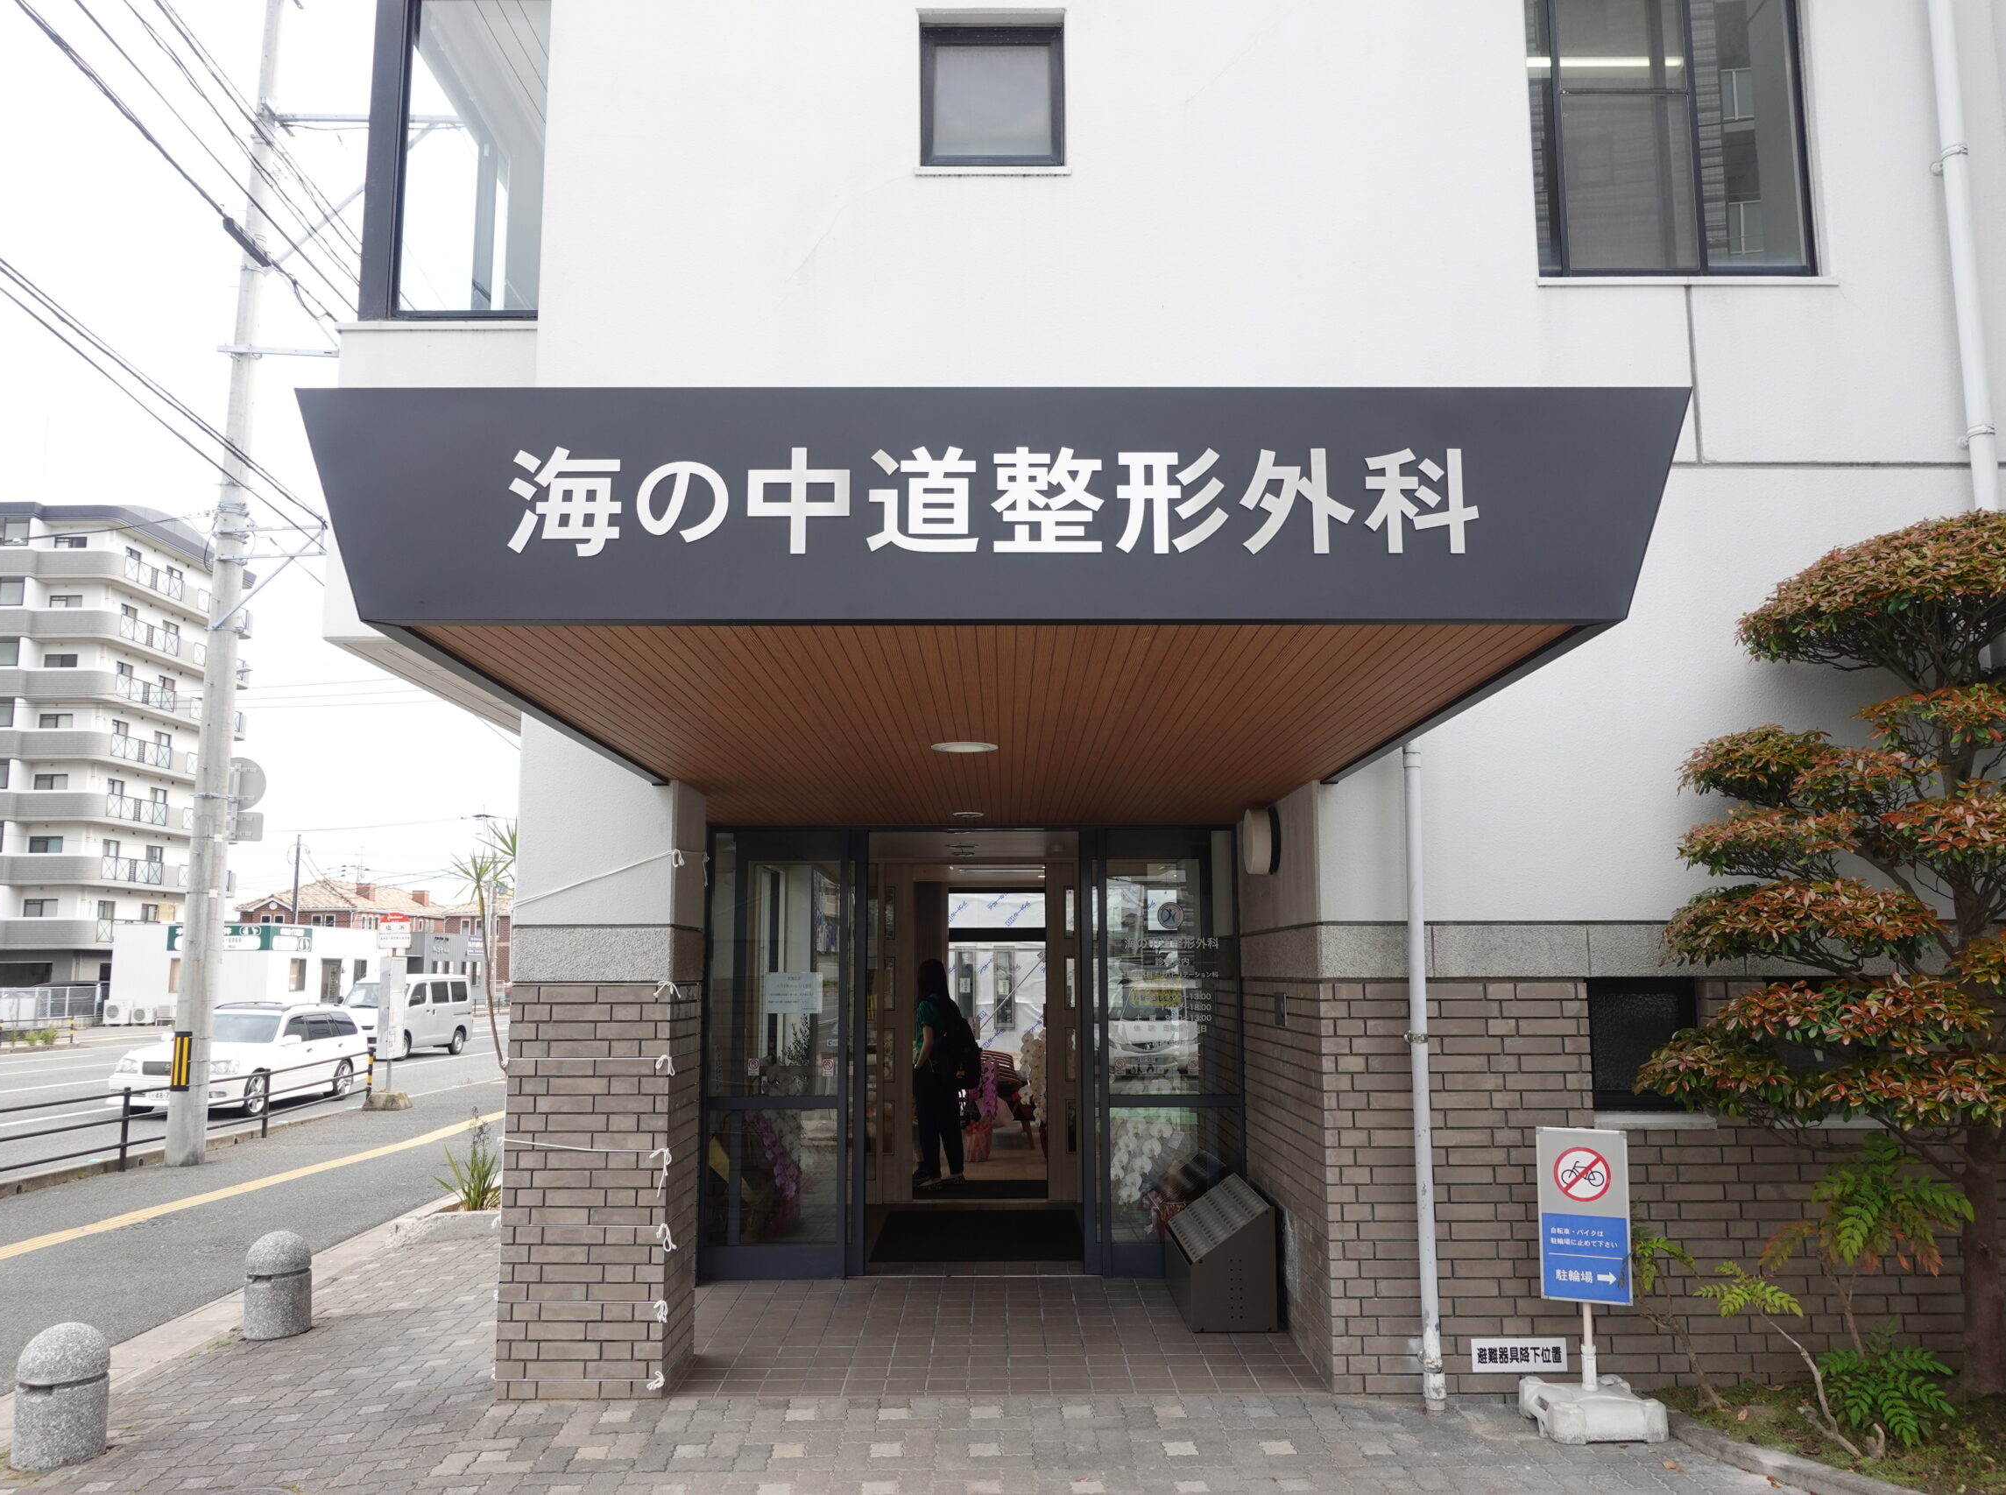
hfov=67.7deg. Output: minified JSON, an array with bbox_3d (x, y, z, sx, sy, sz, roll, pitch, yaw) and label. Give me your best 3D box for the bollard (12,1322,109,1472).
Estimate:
[{"bbox_3d":[-3.271,2.239,5.204,0.267,0.446,0.267,0,-8,0],"label":"bollard"}]

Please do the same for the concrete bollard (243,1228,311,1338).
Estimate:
[{"bbox_3d":[-3.368,2.489,6.958,0.269,0.459,0.269,0,-8,0],"label":"concrete bollard"}]

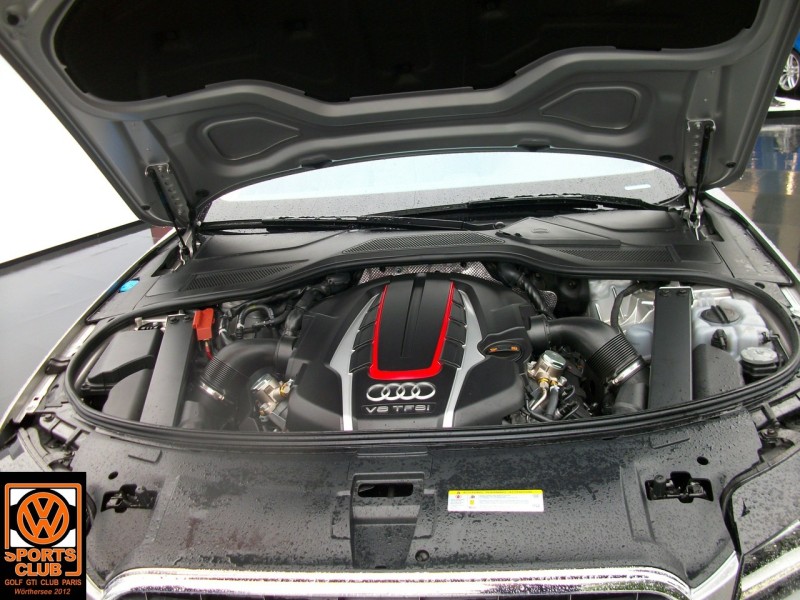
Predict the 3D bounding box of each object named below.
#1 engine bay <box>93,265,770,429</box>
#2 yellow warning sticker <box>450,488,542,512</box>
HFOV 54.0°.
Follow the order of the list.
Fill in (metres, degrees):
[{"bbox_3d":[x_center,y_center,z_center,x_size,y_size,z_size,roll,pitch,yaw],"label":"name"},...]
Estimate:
[{"bbox_3d":[0.034,0.177,1.692,1.430,0.360,0.700,-3,23,8],"label":"engine bay"},{"bbox_3d":[0.153,0.319,1.250,0.153,0.002,0.044,-3,31,8],"label":"yellow warning sticker"}]

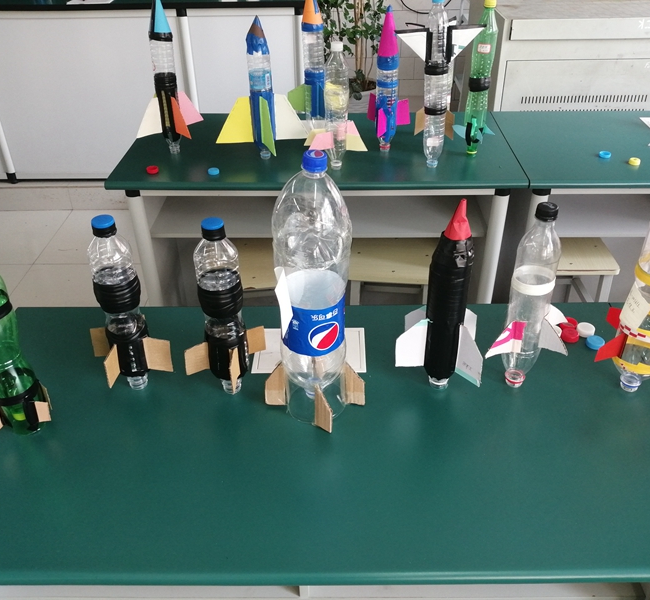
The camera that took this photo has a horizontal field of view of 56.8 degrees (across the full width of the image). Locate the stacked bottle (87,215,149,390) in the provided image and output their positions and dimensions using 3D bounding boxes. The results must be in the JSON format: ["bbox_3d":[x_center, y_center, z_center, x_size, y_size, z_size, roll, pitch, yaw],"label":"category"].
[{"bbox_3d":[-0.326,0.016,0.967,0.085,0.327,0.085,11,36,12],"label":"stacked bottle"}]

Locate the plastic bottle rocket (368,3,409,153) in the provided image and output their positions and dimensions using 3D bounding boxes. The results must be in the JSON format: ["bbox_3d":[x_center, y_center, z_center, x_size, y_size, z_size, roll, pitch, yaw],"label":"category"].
[{"bbox_3d":[0.176,-0.611,1.693,0.120,0.392,0.120,8,35,12],"label":"plastic bottle rocket"}]

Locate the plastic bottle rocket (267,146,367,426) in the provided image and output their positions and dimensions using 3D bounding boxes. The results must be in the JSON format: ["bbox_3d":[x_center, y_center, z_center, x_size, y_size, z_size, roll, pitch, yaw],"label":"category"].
[{"bbox_3d":[-0.015,0.003,0.871,0.160,0.454,0.155,-8,37,-12],"label":"plastic bottle rocket"}]

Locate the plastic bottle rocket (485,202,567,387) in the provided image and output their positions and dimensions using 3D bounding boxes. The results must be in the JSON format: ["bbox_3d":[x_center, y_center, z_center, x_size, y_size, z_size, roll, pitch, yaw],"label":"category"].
[{"bbox_3d":[0.298,0.007,0.873,0.122,0.308,0.115,4,34,8],"label":"plastic bottle rocket"}]

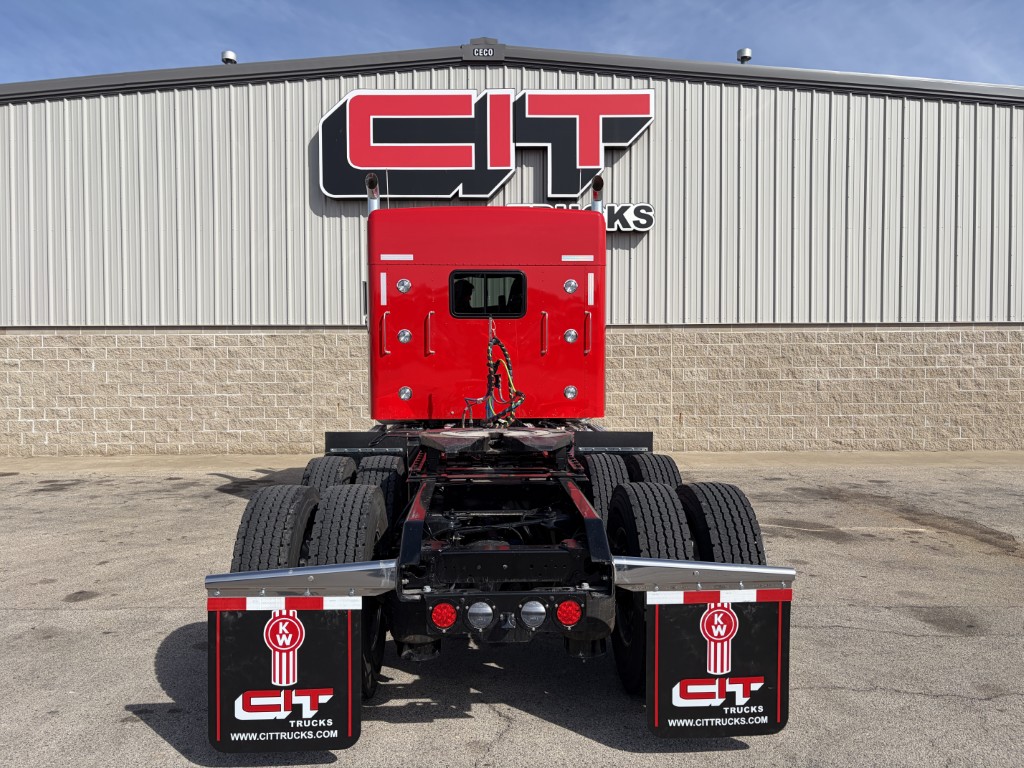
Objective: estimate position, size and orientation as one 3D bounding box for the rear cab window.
[{"bbox_3d":[-0.222,-0.845,7.270,0.730,0.465,0.060,0,2,-3],"label":"rear cab window"}]

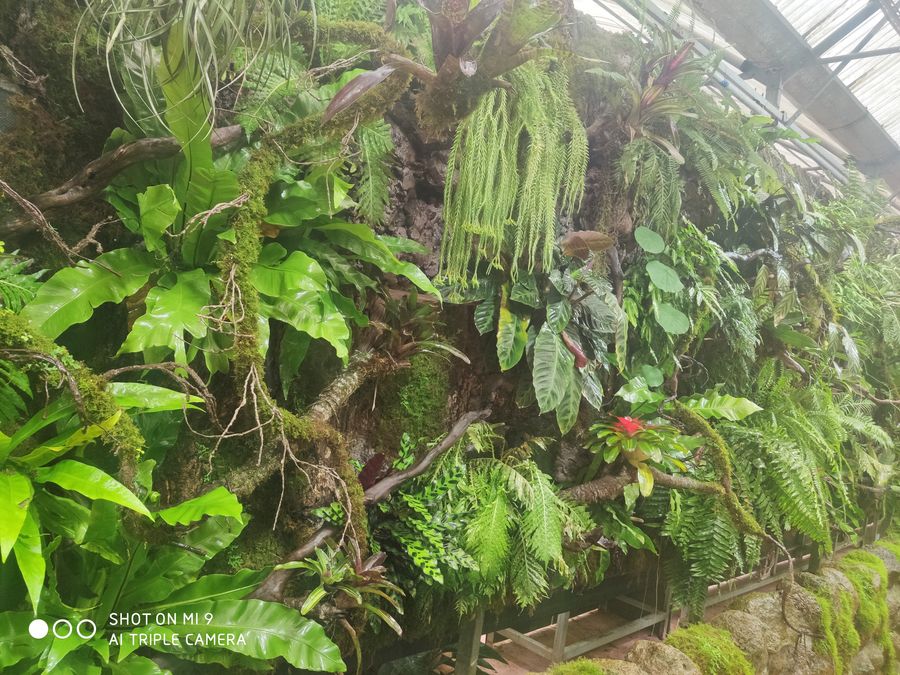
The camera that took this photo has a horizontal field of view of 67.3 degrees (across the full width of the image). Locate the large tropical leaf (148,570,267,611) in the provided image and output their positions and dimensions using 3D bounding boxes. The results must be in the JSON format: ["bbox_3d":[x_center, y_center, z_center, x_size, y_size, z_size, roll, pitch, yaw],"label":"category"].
[{"bbox_3d":[-0.620,0.636,1.700,0.320,0.110,0.130,7,-5,-14],"label":"large tropical leaf"}]

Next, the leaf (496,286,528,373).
[{"bbox_3d":[0.213,-0.031,2.300,0.110,0.290,0.090,6,-5,-11],"label":"leaf"}]

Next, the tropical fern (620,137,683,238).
[{"bbox_3d":[0.805,-0.599,2.700,0.220,0.370,0.190,7,-5,-17],"label":"tropical fern"}]

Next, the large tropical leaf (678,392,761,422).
[{"bbox_3d":[1.104,0.277,2.750,0.340,0.120,0.150,6,-5,-11],"label":"large tropical leaf"}]

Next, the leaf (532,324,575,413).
[{"bbox_3d":[0.352,0.105,2.300,0.140,0.300,0.090,6,-5,-9],"label":"leaf"}]

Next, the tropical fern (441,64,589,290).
[{"bbox_3d":[0.207,-0.537,2.200,0.410,0.670,0.320,7,-5,-17],"label":"tropical fern"}]

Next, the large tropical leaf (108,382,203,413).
[{"bbox_3d":[-0.731,0.149,1.650,0.270,0.080,0.110,6,-5,-11],"label":"large tropical leaf"}]

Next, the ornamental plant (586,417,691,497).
[{"bbox_3d":[0.687,0.428,2.450,0.340,0.260,0.330,7,-5,-17],"label":"ornamental plant"}]

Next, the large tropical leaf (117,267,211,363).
[{"bbox_3d":[-0.739,-0.057,1.750,0.210,0.220,0.150,7,-5,-17],"label":"large tropical leaf"}]

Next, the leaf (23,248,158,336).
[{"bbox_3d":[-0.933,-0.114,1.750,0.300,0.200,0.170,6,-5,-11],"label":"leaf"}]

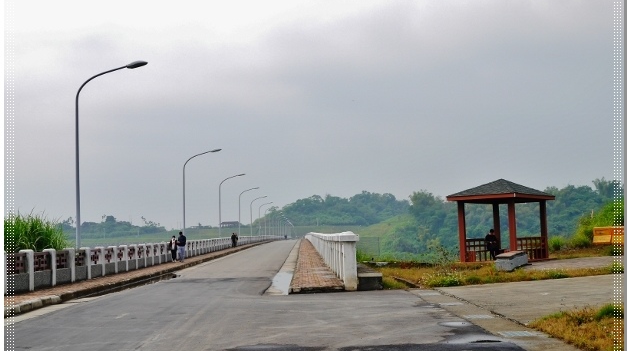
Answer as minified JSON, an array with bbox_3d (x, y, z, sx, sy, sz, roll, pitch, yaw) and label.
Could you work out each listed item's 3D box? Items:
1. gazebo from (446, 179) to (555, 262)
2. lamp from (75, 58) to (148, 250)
[{"bbox_3d":[8.332,1.955,42.012,3.412,3.680,3.412,-4,-5,42],"label":"gazebo"},{"bbox_3d":[-7.242,-0.207,34.059,2.650,7.790,0.320,-1,-3,-1],"label":"lamp"}]

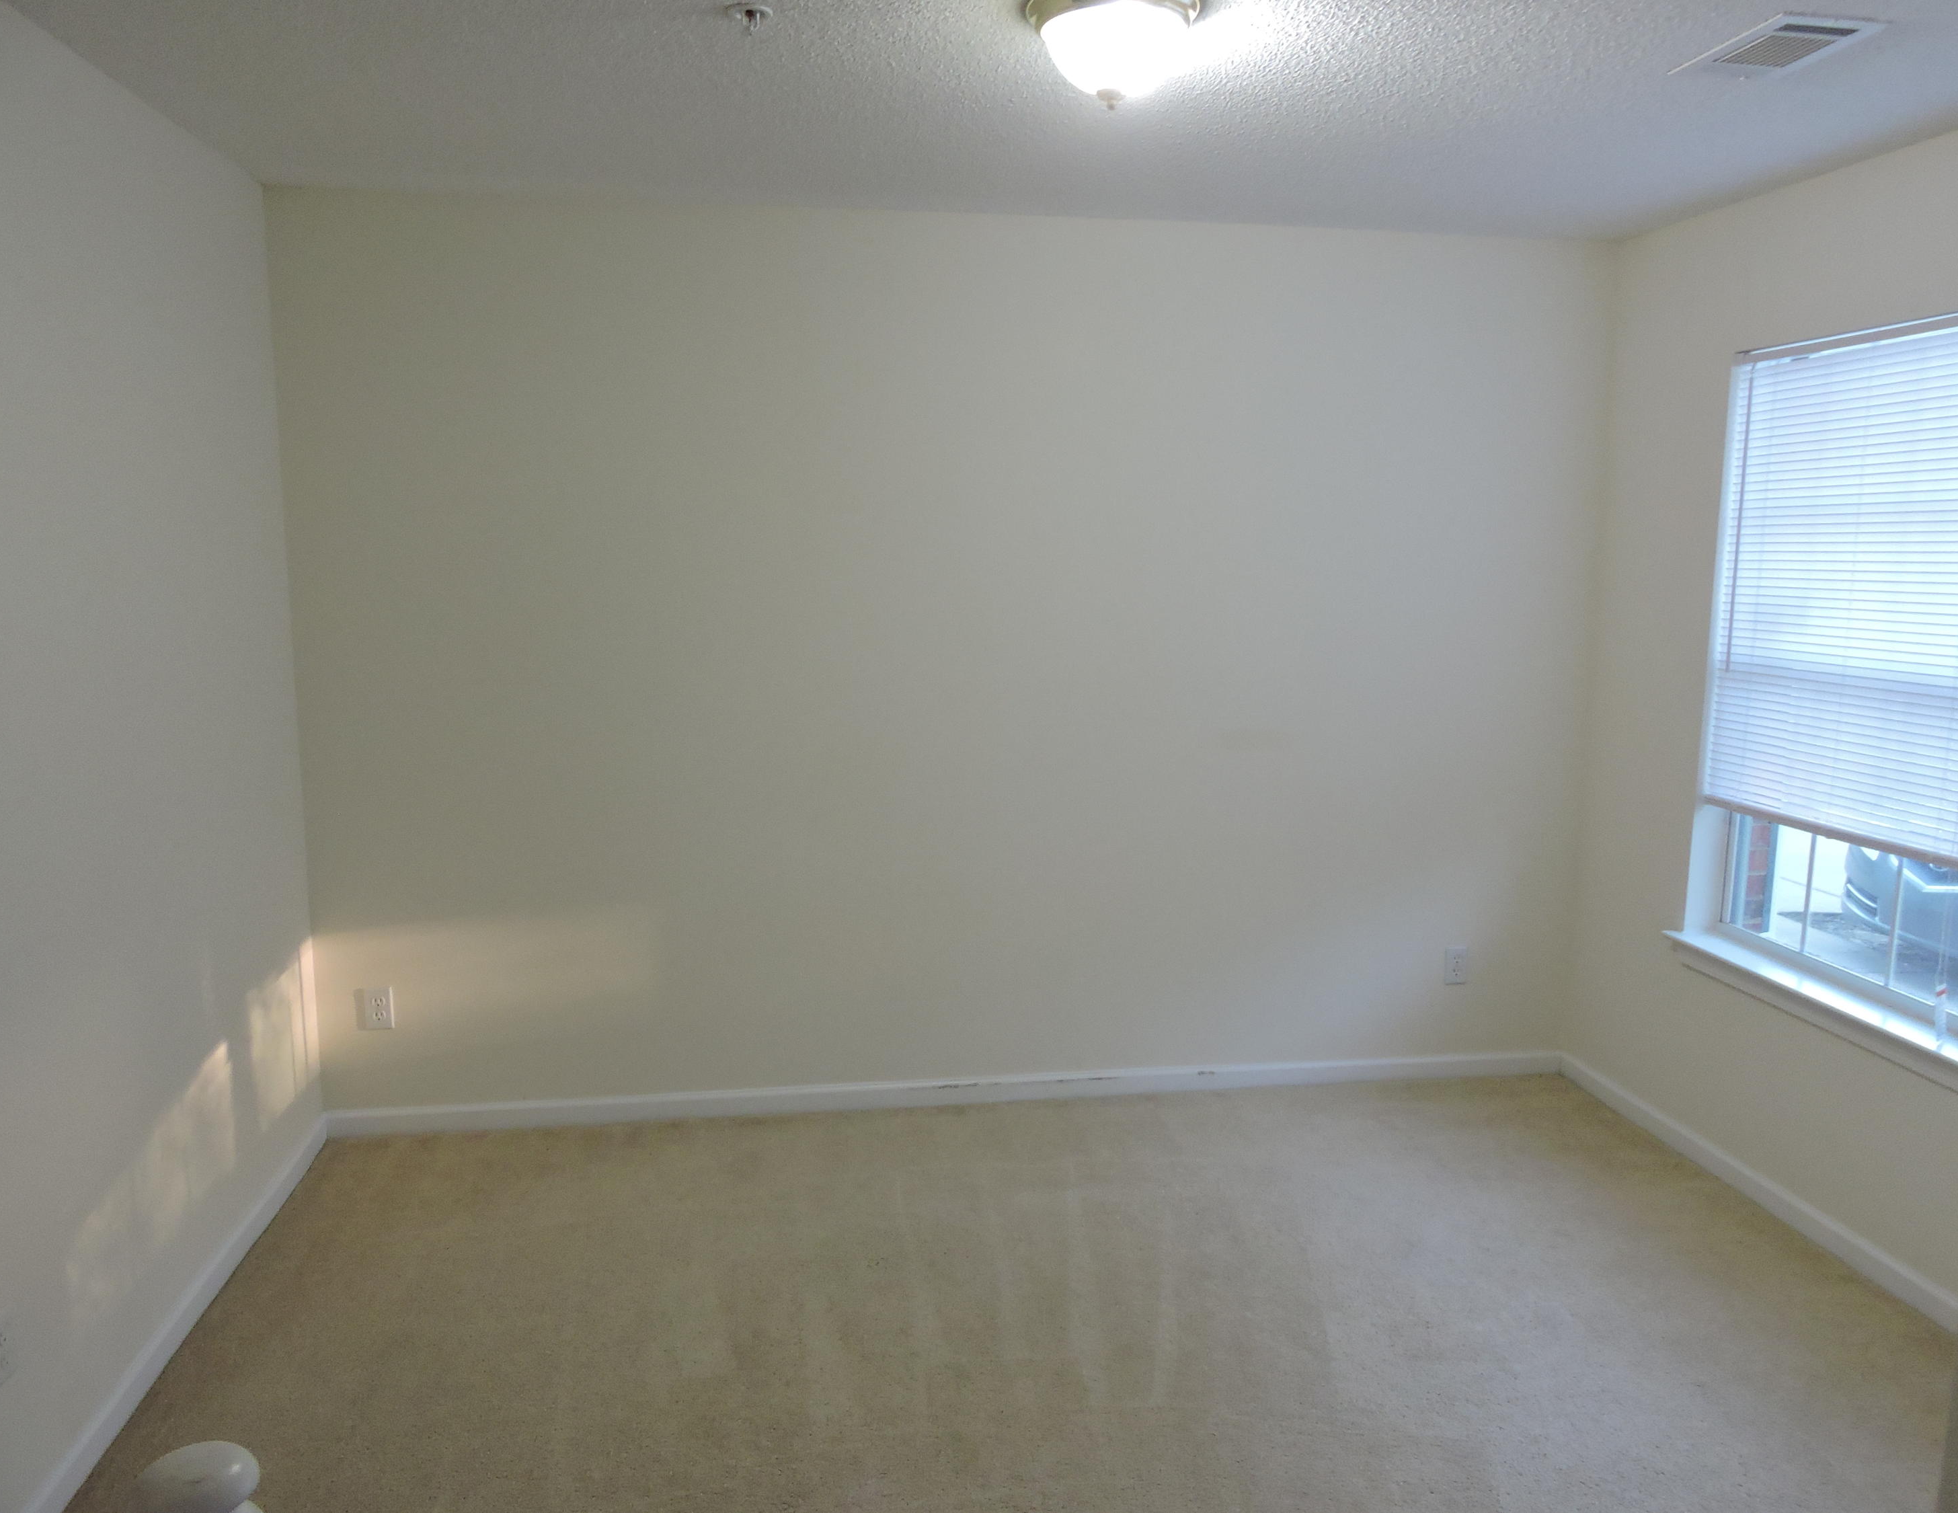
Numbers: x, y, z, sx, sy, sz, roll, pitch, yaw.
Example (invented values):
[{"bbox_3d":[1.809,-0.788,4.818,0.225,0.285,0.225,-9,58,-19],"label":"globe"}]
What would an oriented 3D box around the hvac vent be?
[{"bbox_3d":[1.355,-1.197,2.386,0.197,0.016,0.295,-1,9,-9],"label":"hvac vent"}]

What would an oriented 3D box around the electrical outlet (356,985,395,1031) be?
[{"bbox_3d":[-1.603,0.676,3.737,0.072,0.115,0.010,-1,9,-9],"label":"electrical outlet"}]

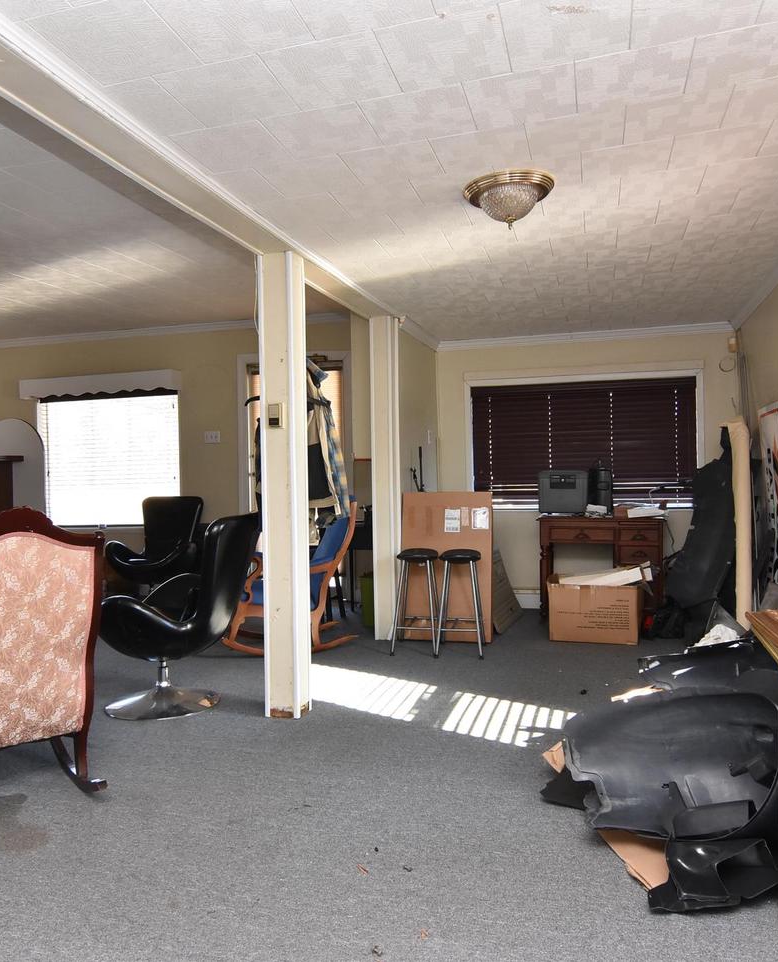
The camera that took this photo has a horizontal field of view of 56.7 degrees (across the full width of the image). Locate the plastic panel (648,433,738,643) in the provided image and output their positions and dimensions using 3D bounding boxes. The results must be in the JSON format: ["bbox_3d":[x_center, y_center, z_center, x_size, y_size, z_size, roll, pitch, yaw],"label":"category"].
[{"bbox_3d":[2.084,0.338,5.009,0.560,1.400,0.450,-1,1,16],"label":"plastic panel"}]

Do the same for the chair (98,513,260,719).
[{"bbox_3d":[-1.053,0.642,3.607,0.760,0.950,0.770,-1,0,3],"label":"chair"}]

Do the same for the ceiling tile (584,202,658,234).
[{"bbox_3d":[1.010,-1.155,3.137,0.305,0.018,0.300,-2,0,15],"label":"ceiling tile"}]

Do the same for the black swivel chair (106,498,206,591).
[{"bbox_3d":[-1.970,0.624,6.050,0.780,0.990,0.760,-1,1,25],"label":"black swivel chair"}]

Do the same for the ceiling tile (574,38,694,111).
[{"bbox_3d":[0.680,-1.129,2.014,0.297,0.020,0.295,-1,1,16],"label":"ceiling tile"}]

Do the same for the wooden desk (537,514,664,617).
[{"bbox_3d":[1.670,0.678,5.778,0.955,0.785,0.480,-1,0,14],"label":"wooden desk"}]

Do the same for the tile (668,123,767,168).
[{"bbox_3d":[1.153,-1.172,2.526,0.305,0.015,0.305,-2,0,16],"label":"tile"}]

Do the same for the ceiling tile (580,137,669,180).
[{"bbox_3d":[0.845,-1.147,2.580,0.305,0.018,0.300,-2,0,15],"label":"ceiling tile"}]

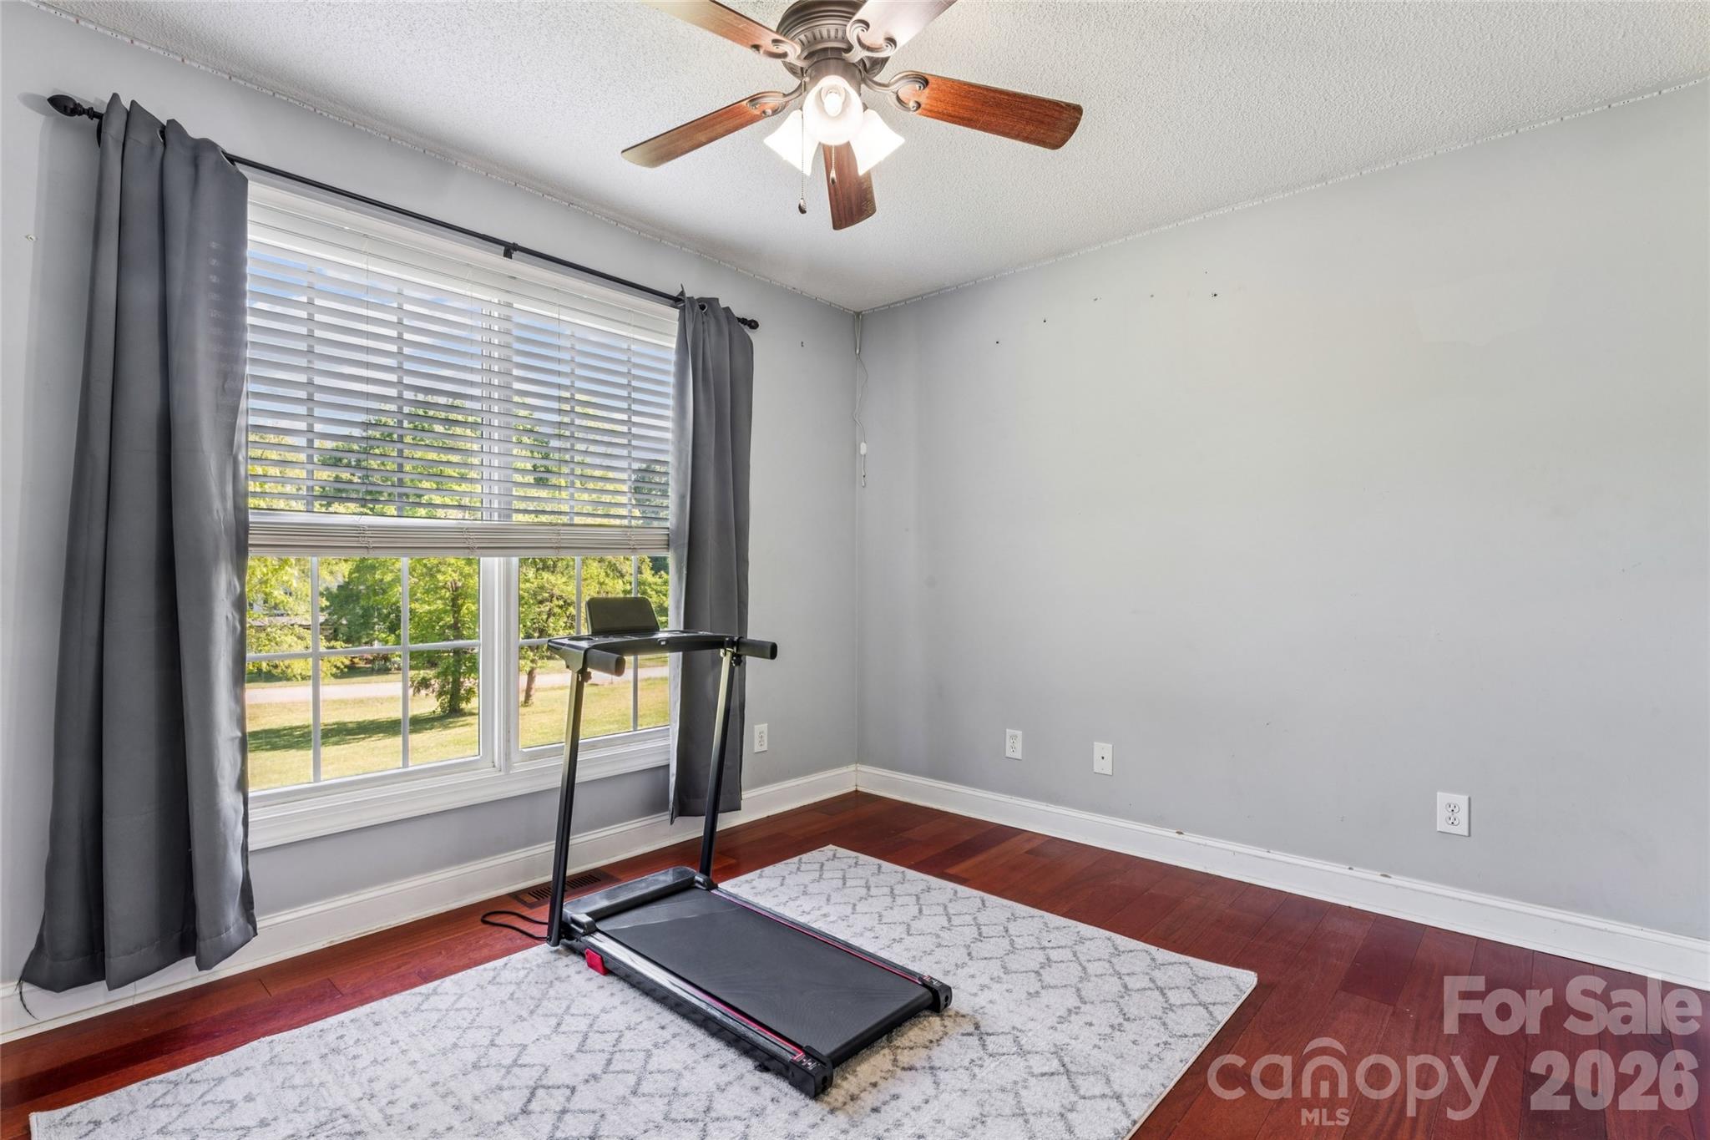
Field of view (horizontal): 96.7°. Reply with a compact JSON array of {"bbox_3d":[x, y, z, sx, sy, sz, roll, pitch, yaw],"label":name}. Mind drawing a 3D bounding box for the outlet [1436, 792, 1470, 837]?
[{"bbox_3d":[1.864,0.764,2.370,0.080,0.125,0.010,0,0,40],"label":"outlet"}]

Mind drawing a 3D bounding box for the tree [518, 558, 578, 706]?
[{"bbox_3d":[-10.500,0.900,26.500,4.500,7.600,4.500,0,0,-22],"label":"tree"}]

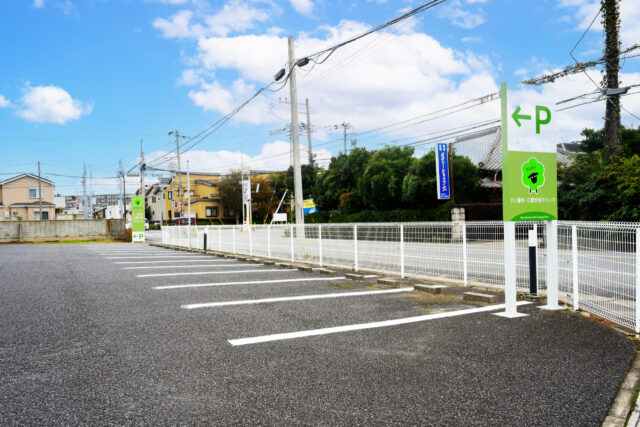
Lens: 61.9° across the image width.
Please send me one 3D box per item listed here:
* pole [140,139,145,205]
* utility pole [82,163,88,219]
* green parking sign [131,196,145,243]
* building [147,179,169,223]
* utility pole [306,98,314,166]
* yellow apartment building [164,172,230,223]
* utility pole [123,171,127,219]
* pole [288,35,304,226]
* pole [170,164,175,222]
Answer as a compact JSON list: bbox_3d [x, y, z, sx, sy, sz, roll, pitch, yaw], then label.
[{"bbox_3d":[-15.952,-2.222,48.072,0.280,9.010,0.280,-1,-1,0],"label":"pole"},{"bbox_3d":[-29.029,-1.775,66.072,0.400,9.100,0.400,-1,-1,0],"label":"utility pole"},{"bbox_3d":[-12.557,0.436,36.829,0.920,3.200,0.120,0,-1,-27],"label":"green parking sign"},{"bbox_3d":[-27.160,-1.290,97.083,8.500,9.000,9.000,0,-1,-27],"label":"building"},{"bbox_3d":[-0.790,-4.446,51.072,0.320,13.180,0.320,-3,-1,0],"label":"utility pole"},{"bbox_3d":[-20.859,-1.493,87.582,7.500,8.900,9.000,0,-1,-27],"label":"yellow apartment building"},{"bbox_3d":[-17.200,-0.673,47.072,0.170,5.910,0.170,-1,-1,0],"label":"utility pole"},{"bbox_3d":[-0.765,-2.374,18.872,0.280,7.880,0.280,-4,-1,0],"label":"pole"},{"bbox_3d":[-21.992,-2.364,80.072,0.250,10.600,0.250,-1,-1,0],"label":"pole"}]

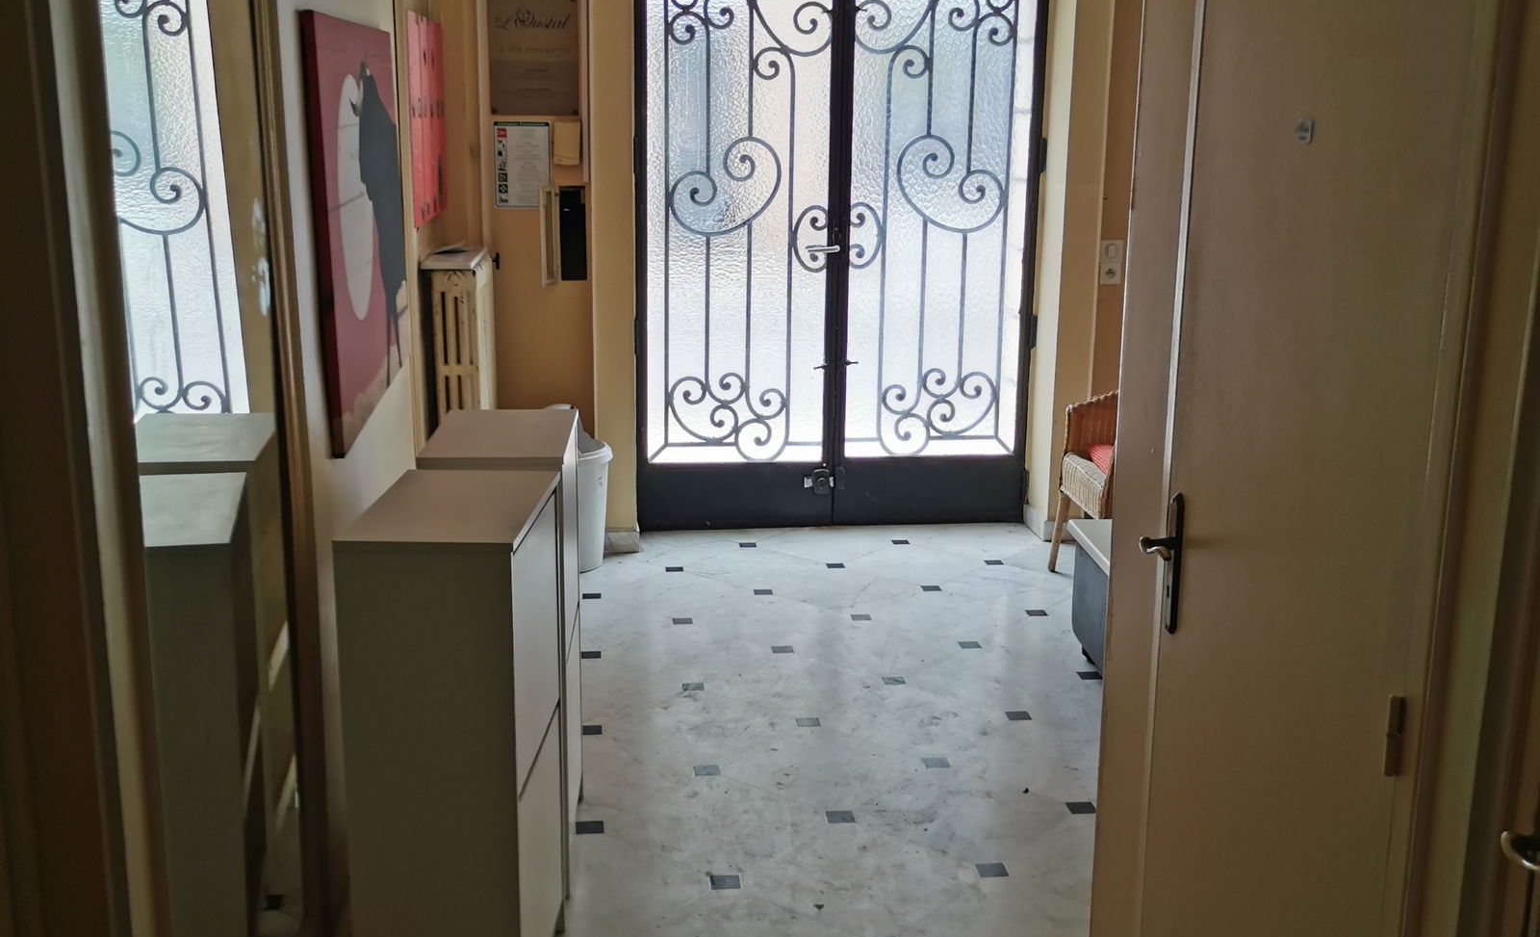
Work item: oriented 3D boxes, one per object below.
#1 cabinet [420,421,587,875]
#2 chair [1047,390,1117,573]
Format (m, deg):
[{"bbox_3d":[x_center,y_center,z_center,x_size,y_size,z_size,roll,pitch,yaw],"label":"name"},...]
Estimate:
[{"bbox_3d":[-0.564,0.374,3.444,0.280,0.930,0.490,0,13,-3],"label":"cabinet"},{"bbox_3d":[1.309,0.042,5.314,0.570,0.780,0.570,-2,13,-9],"label":"chair"}]

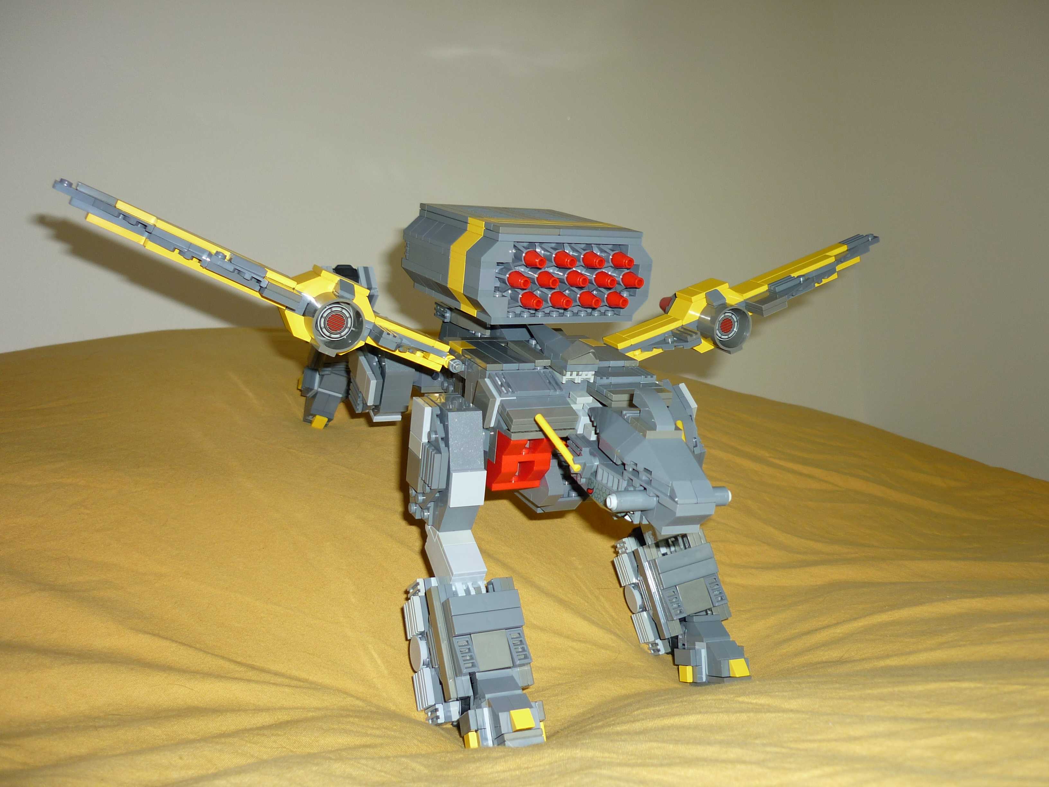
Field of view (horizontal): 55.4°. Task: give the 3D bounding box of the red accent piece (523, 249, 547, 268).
[{"bbox_3d":[0.005,-0.061,0.455,0.008,0.008,0.011,-3,18,-30],"label":"red accent piece"}]

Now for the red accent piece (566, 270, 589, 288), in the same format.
[{"bbox_3d":[0.025,-0.053,0.469,0.008,0.008,0.011,-3,18,-30],"label":"red accent piece"}]

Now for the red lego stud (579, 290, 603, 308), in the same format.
[{"bbox_3d":[0.032,-0.044,0.476,0.008,0.008,0.011,-3,18,-30],"label":"red lego stud"}]

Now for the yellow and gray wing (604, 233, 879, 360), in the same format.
[{"bbox_3d":[0.127,-0.057,0.566,0.186,0.032,0.062,-22,24,-17],"label":"yellow and gray wing"}]

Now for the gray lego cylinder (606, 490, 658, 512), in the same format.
[{"bbox_3d":[0.040,0.040,0.373,0.018,0.007,0.007,-1,15,-21],"label":"gray lego cylinder"}]

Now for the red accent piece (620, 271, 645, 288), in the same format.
[{"bbox_3d":[0.053,-0.055,0.485,0.008,0.008,0.011,-3,18,-30],"label":"red accent piece"}]

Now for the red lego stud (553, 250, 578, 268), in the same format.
[{"bbox_3d":[0.019,-0.061,0.463,0.008,0.008,0.011,-3,18,-30],"label":"red lego stud"}]

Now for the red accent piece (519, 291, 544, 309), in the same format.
[{"bbox_3d":[0.004,-0.042,0.460,0.008,0.008,0.011,-3,18,-30],"label":"red accent piece"}]

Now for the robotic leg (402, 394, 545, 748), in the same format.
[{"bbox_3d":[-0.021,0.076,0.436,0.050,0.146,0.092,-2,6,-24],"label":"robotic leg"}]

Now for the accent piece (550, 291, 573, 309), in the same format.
[{"bbox_3d":[0.018,-0.043,0.468,0.008,0.008,0.011,-3,18,-30],"label":"accent piece"}]

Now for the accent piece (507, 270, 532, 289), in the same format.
[{"bbox_3d":[-0.002,-0.051,0.453,0.008,0.008,0.011,-3,18,-30],"label":"accent piece"}]

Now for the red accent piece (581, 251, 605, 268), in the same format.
[{"bbox_3d":[0.033,-0.062,0.471,0.008,0.008,0.011,-3,18,-30],"label":"red accent piece"}]

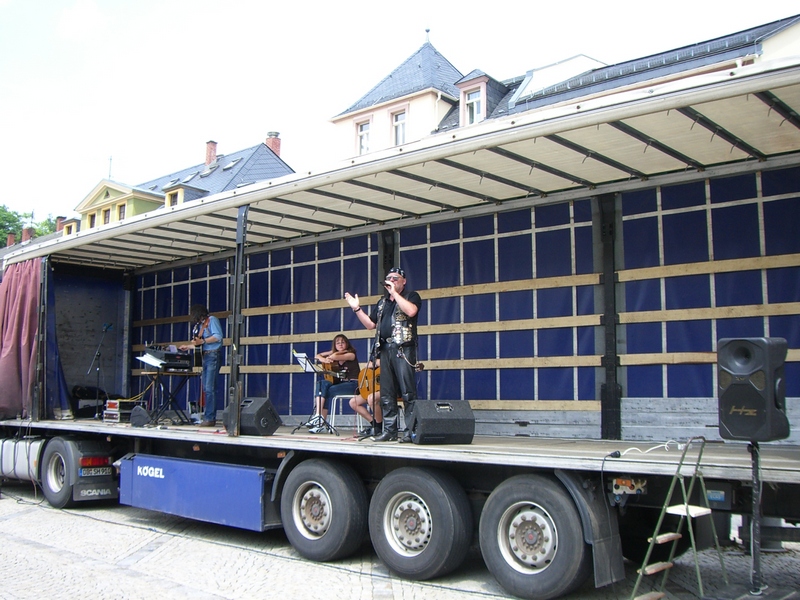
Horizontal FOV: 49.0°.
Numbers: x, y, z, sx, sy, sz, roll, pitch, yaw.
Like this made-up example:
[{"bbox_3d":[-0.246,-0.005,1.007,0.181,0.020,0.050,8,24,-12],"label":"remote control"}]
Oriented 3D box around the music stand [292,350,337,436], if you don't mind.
[{"bbox_3d":[-1.025,1.116,10.650,0.520,0.990,0.500,6,-8,-42],"label":"music stand"}]

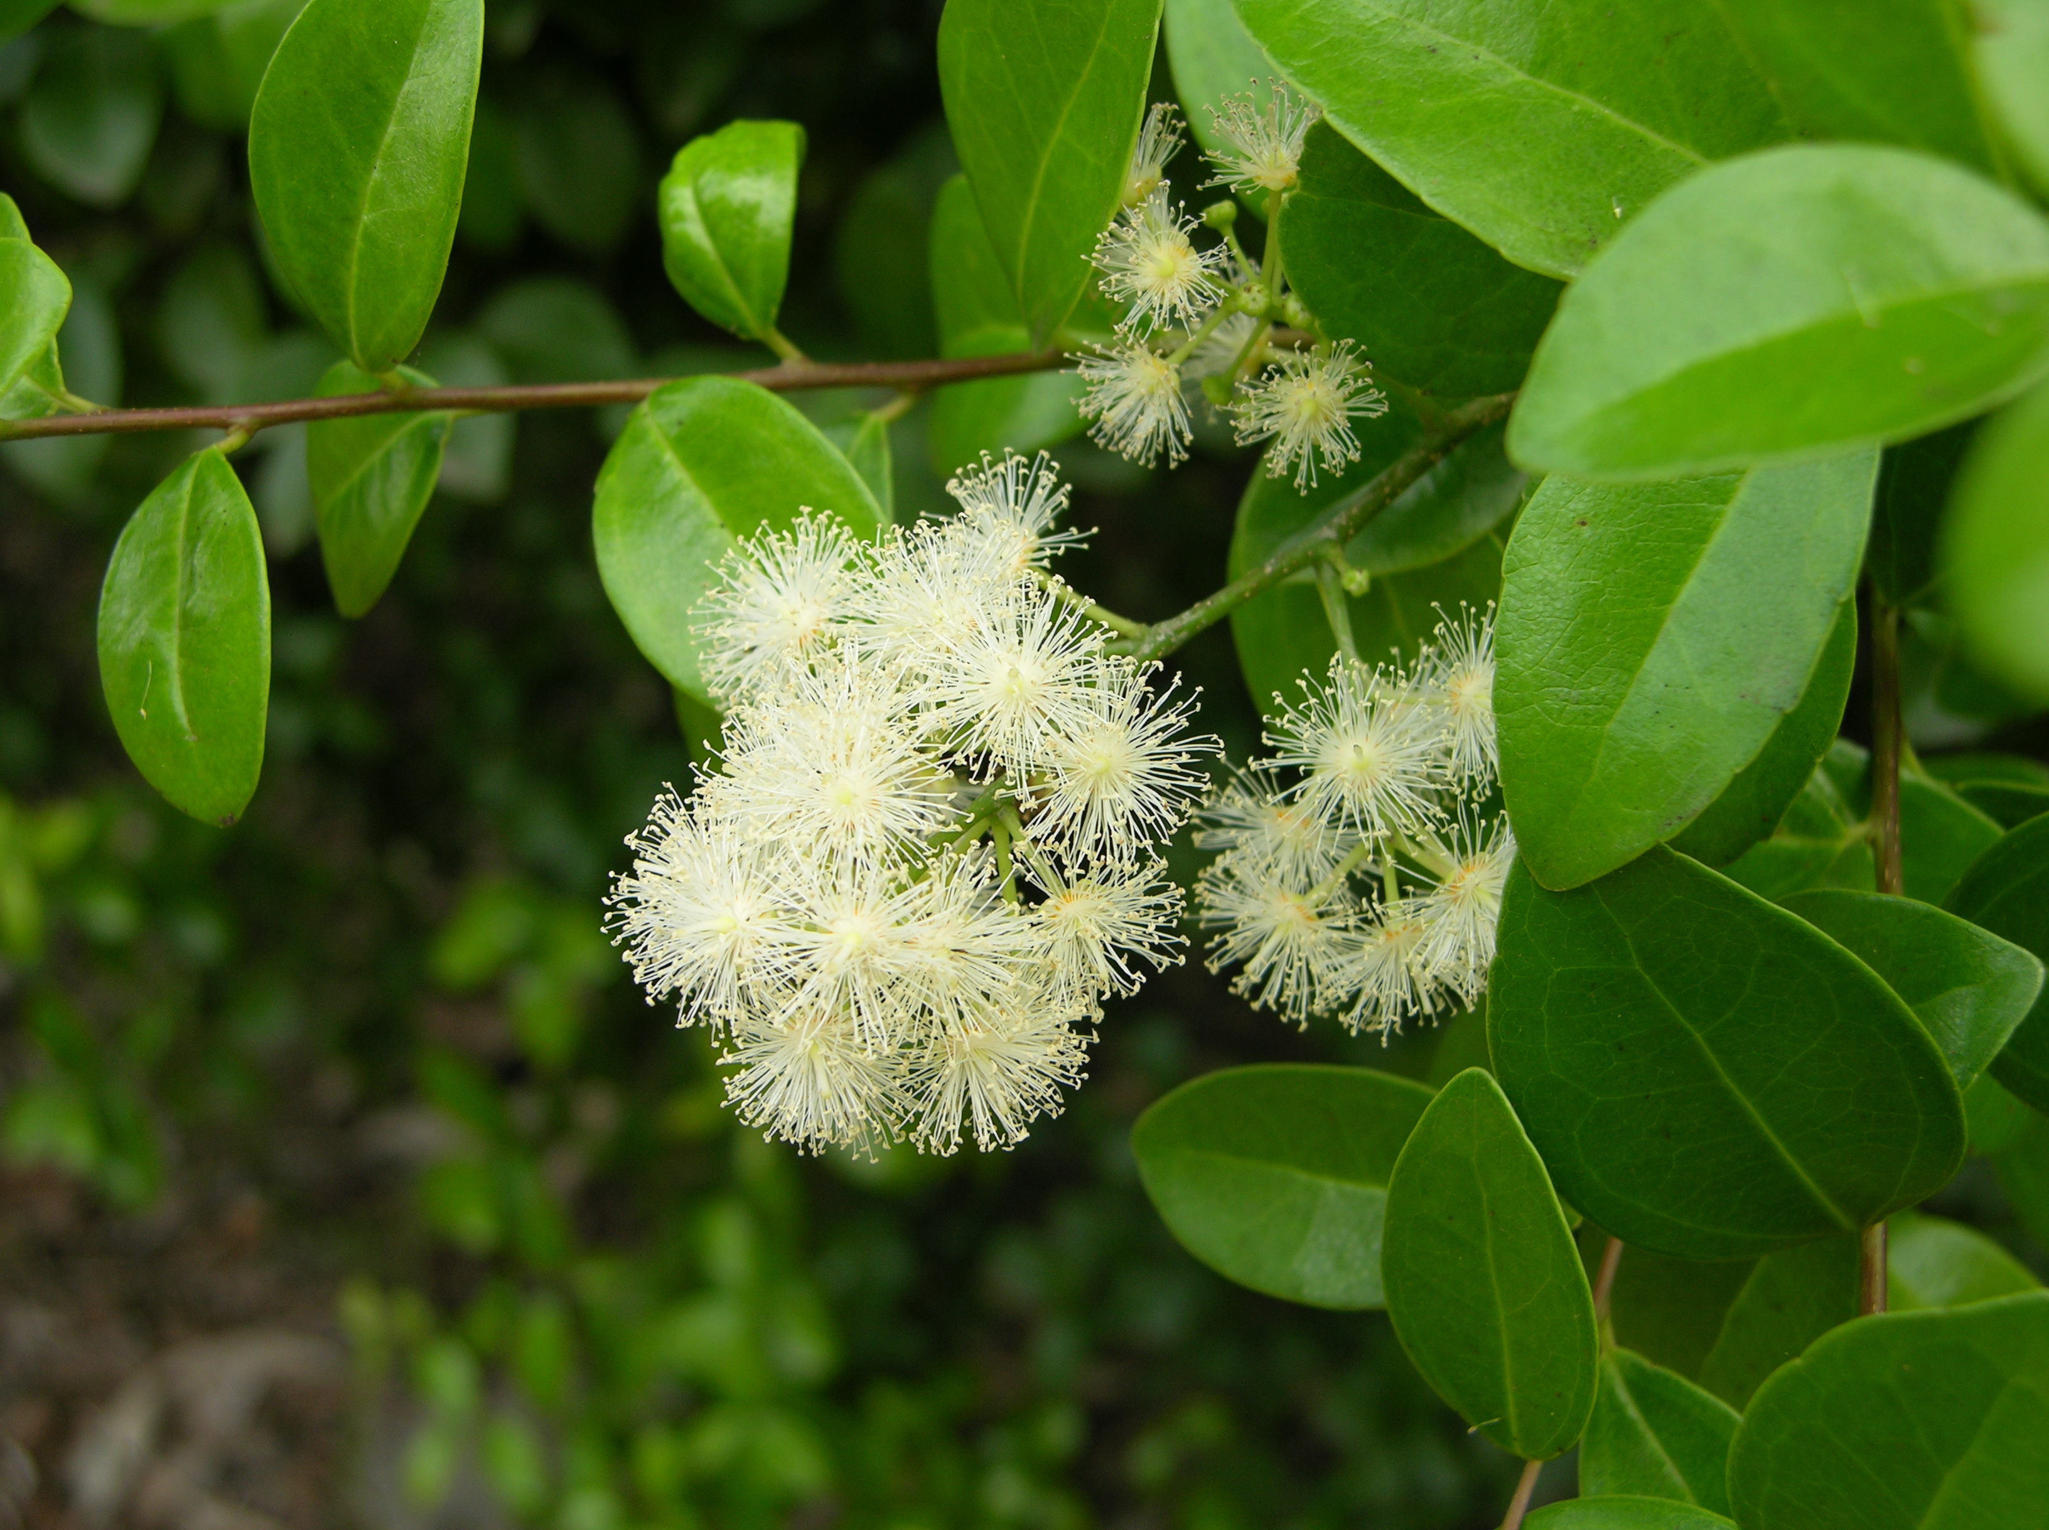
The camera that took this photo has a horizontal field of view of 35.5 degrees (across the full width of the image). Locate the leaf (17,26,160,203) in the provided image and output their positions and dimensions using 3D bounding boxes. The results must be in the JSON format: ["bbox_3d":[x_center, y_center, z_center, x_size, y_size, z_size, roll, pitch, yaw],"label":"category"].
[{"bbox_3d":[-0.161,-0.112,0.550,0.024,0.032,0.012,6,6,2],"label":"leaf"}]

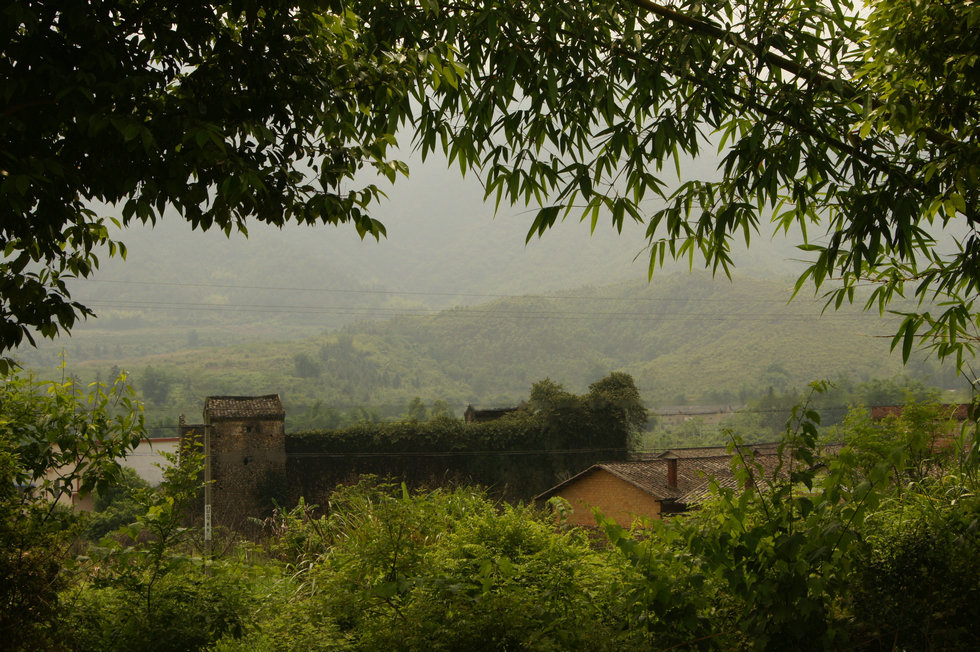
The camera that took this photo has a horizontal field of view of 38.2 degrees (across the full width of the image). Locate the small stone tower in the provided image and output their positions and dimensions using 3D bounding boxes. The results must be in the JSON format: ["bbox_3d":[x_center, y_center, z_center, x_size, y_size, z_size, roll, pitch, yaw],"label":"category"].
[{"bbox_3d":[-14.880,8.200,85.500,4.600,8.000,4.400,0,1,-16],"label":"small stone tower"}]

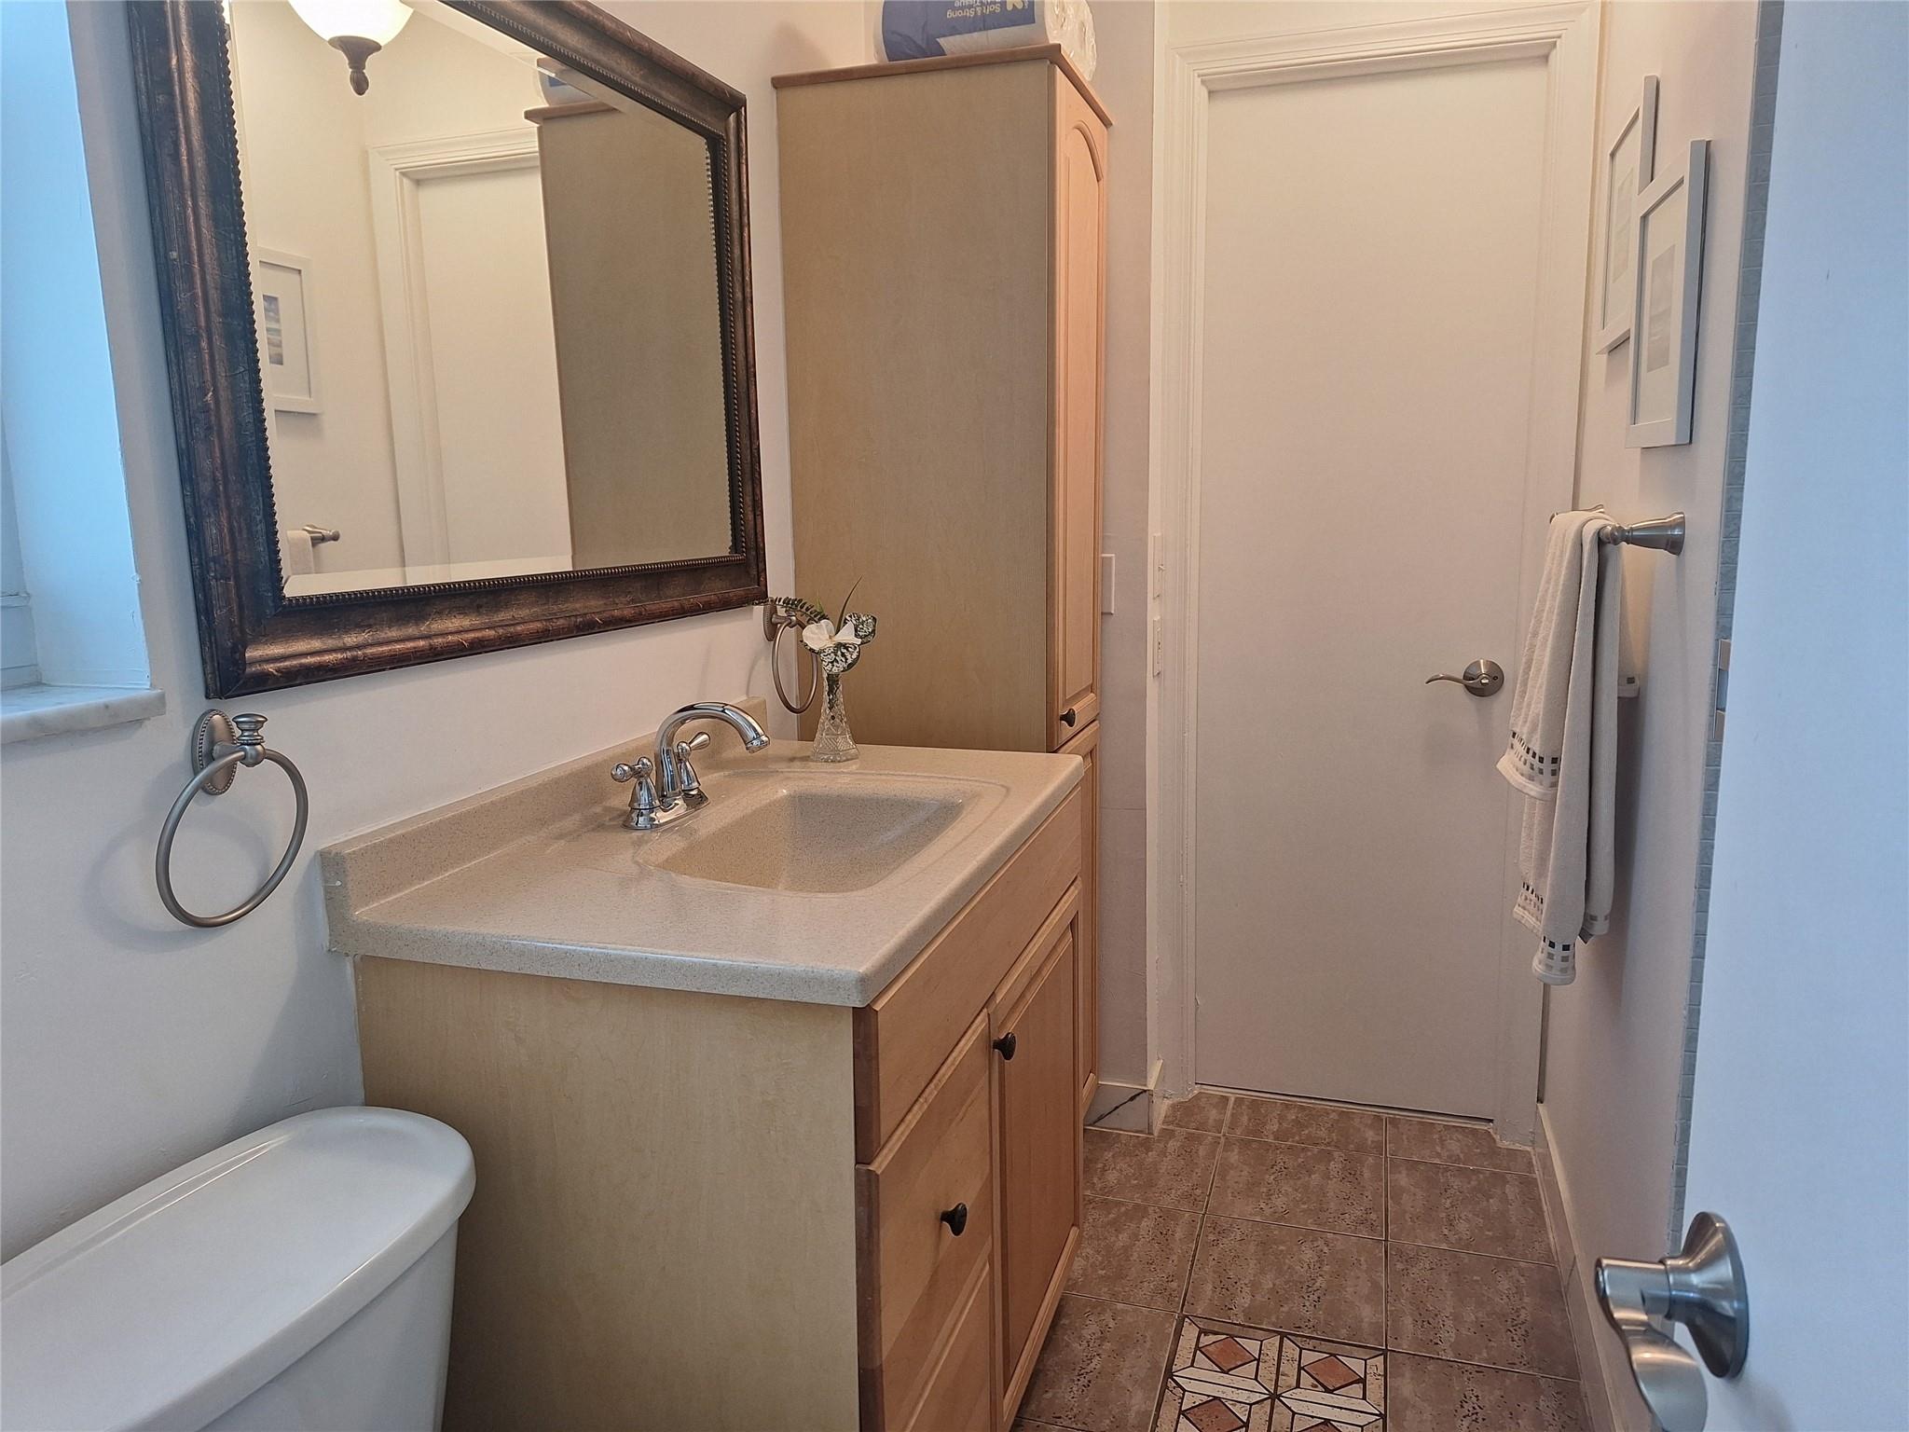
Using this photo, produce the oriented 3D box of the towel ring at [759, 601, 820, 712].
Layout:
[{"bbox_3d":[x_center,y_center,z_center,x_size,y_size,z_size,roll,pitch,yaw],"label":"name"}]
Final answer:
[{"bbox_3d":[-0.281,-0.095,2.044,0.066,0.186,0.153,2,9,17],"label":"towel ring"}]

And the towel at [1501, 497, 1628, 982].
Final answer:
[{"bbox_3d":[0.818,0.026,1.716,0.115,0.600,0.350,2,10,18],"label":"towel"}]

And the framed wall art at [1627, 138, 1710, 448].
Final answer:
[{"bbox_3d":[0.855,-0.488,1.527,0.020,0.325,0.310,2,10,18],"label":"framed wall art"}]

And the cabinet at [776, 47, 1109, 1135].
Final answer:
[{"bbox_3d":[0.012,-0.075,2.282,0.475,1.920,0.385,2,10,18],"label":"cabinet"}]

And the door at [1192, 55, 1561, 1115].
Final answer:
[{"bbox_3d":[0.796,-0.191,2.526,0.610,2.030,0.045,2,10,18],"label":"door"}]

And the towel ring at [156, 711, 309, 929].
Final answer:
[{"bbox_3d":[-0.593,0.086,1.044,0.062,0.182,0.153,2,9,17],"label":"towel ring"}]

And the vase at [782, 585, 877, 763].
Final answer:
[{"bbox_3d":[-0.188,-0.067,1.932,0.140,0.265,0.110,2,10,18],"label":"vase"}]

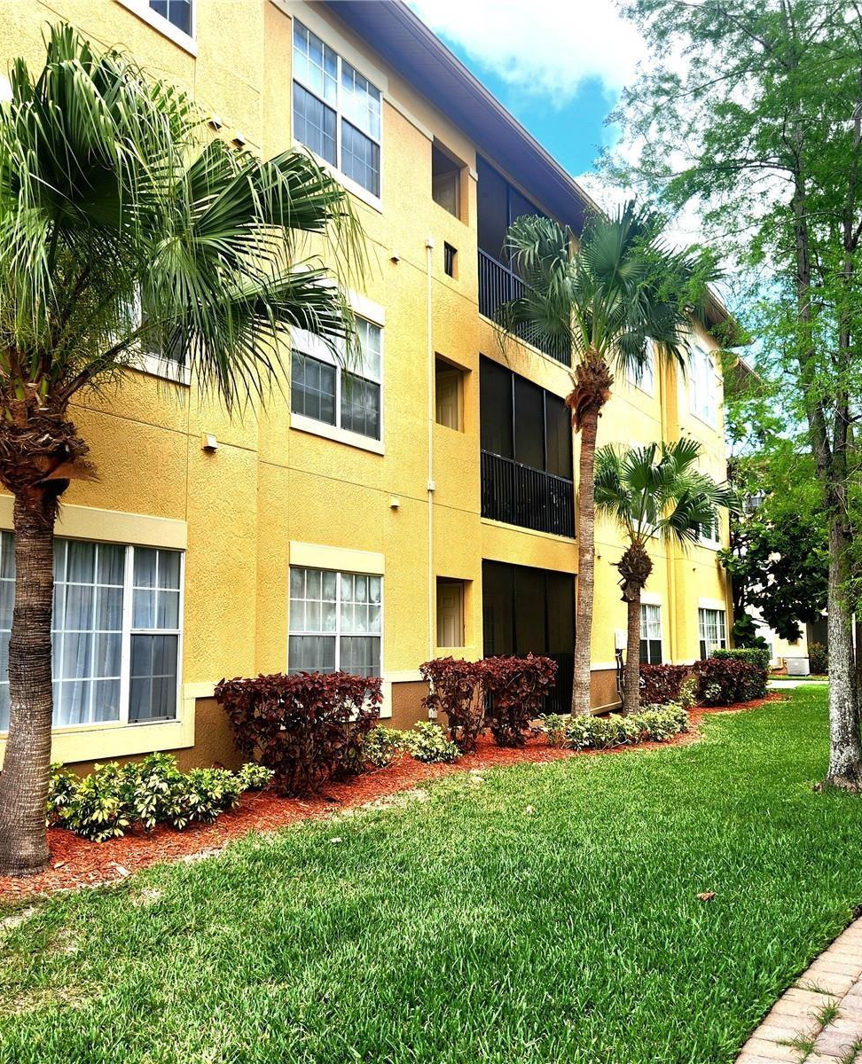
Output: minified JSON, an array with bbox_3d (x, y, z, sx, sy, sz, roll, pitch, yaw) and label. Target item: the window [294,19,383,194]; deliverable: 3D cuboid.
[{"bbox_3d":[-1.168,-5.279,11.926,0.120,1.571,1.829,-5,-8,31],"label":"window"}]

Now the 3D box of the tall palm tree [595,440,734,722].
[{"bbox_3d":[4.311,0.819,17.477,2.400,5.170,2.400,-5,-8,31],"label":"tall palm tree"}]

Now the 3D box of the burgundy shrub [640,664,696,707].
[{"bbox_3d":[4.541,3.059,18.503,1.050,0.953,1.700,-5,-8,31],"label":"burgundy shrub"}]

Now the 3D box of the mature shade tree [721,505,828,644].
[{"bbox_3d":[8.957,1.775,24.402,2.900,4.953,2.900,-5,-8,31],"label":"mature shade tree"}]

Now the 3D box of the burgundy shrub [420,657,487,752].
[{"bbox_3d":[0.285,2.168,11.835,0.800,1.168,0.800,-5,-8,31],"label":"burgundy shrub"}]

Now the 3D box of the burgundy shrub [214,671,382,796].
[{"bbox_3d":[-1.225,1.898,9.099,0.900,1.079,1.750,-5,-8,31],"label":"burgundy shrub"}]

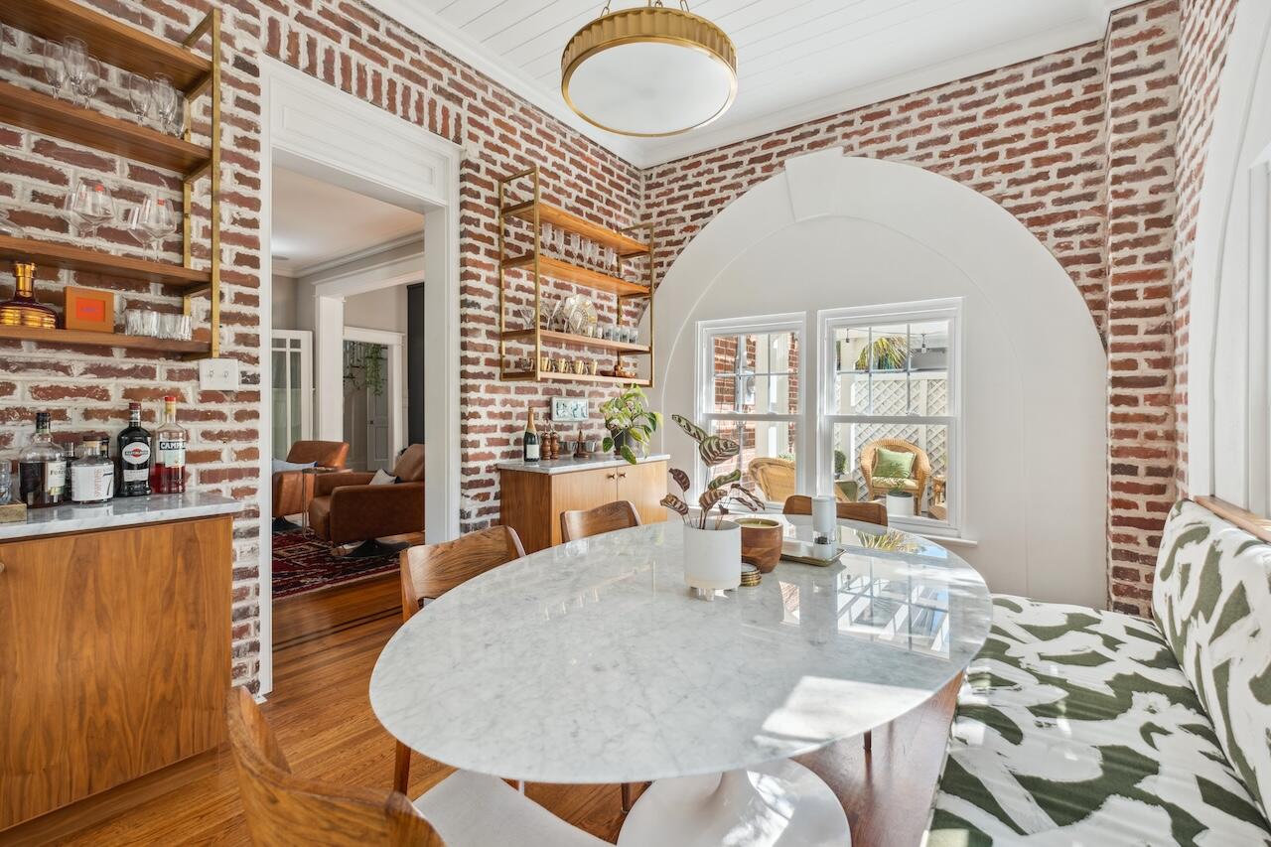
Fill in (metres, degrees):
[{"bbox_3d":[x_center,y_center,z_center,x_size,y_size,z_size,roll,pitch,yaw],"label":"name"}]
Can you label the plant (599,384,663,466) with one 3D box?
[{"bbox_3d":[-0.030,0.000,3.500,0.360,0.500,0.370,0,1,0],"label":"plant"}]

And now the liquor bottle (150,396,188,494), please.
[{"bbox_3d":[-1.545,0.072,1.750,0.082,0.313,0.082,0,1,32],"label":"liquor bottle"}]

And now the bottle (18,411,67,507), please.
[{"bbox_3d":[-1.755,0.107,1.570,0.088,0.282,0.090,0,1,6],"label":"bottle"}]

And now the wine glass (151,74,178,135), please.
[{"bbox_3d":[-1.586,-1.044,1.784,0.066,0.225,0.066,1,1,37],"label":"wine glass"}]

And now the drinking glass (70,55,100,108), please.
[{"bbox_3d":[-1.600,-0.975,1.550,0.064,0.180,0.064,0,1,38],"label":"drinking glass"}]

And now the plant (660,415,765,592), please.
[{"bbox_3d":[0.192,0.203,1.320,0.260,0.455,0.230,0,1,0],"label":"plant"}]

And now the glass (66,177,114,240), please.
[{"bbox_3d":[-1.705,-0.629,1.665,0.097,0.232,0.097,1,1,37],"label":"glass"}]

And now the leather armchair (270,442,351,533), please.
[{"bbox_3d":[-3.620,0.630,5.450,0.800,0.870,0.840,0,1,22],"label":"leather armchair"}]

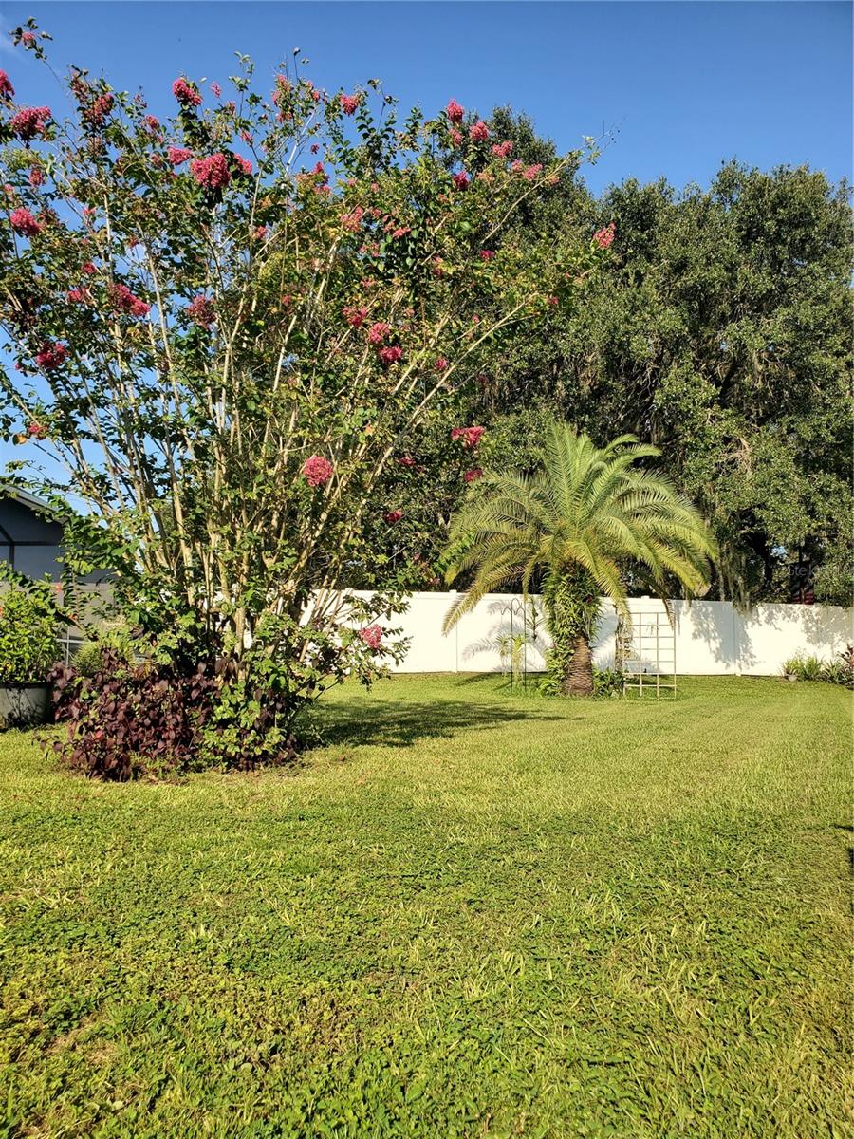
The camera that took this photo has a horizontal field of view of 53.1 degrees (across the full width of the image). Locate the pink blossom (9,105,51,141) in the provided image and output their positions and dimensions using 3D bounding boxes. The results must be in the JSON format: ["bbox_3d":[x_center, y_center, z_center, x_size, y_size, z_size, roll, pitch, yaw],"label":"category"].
[{"bbox_3d":[-3.474,-3.915,7.500,0.355,0.294,0.308,1,-3,-25],"label":"pink blossom"}]

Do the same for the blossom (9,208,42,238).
[{"bbox_3d":[-3.563,-3.082,7.600,0.278,0.251,0.251,1,-3,-26],"label":"blossom"}]

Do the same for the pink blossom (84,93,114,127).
[{"bbox_3d":[-3.067,-4.292,8.000,0.276,0.297,0.272,1,-3,-21],"label":"pink blossom"}]

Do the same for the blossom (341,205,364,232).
[{"bbox_3d":[-0.740,-3.485,8.500,0.238,0.246,0.230,0,-3,-5],"label":"blossom"}]

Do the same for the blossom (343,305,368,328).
[{"bbox_3d":[-0.686,-2.463,8.300,0.239,0.221,0.230,0,-3,0],"label":"blossom"}]

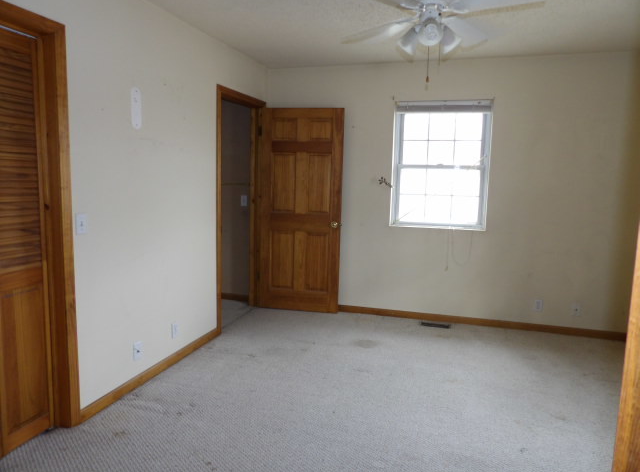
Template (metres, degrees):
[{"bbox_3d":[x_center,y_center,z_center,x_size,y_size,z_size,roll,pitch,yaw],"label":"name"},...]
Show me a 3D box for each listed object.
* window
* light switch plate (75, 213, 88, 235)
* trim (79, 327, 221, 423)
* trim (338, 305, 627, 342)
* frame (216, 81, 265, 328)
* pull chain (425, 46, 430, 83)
[{"bbox_3d":[1.124,-0.657,4.162,0.886,1.179,0.100,3,8,17],"label":"window"},{"bbox_3d":[-1.275,-0.063,2.386,0.008,0.116,0.072,3,8,17],"label":"light switch plate"},{"bbox_3d":[-1.107,0.909,3.148,0.015,0.073,1.470,3,8,17],"label":"trim"},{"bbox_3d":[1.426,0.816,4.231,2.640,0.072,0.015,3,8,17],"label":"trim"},{"bbox_3d":[-0.776,-0.248,4.206,0.135,2.099,0.950,3,8,17],"label":"frame"},{"bbox_3d":[0.550,-0.877,2.270,0.018,0.200,0.018,3,8,17],"label":"pull chain"}]

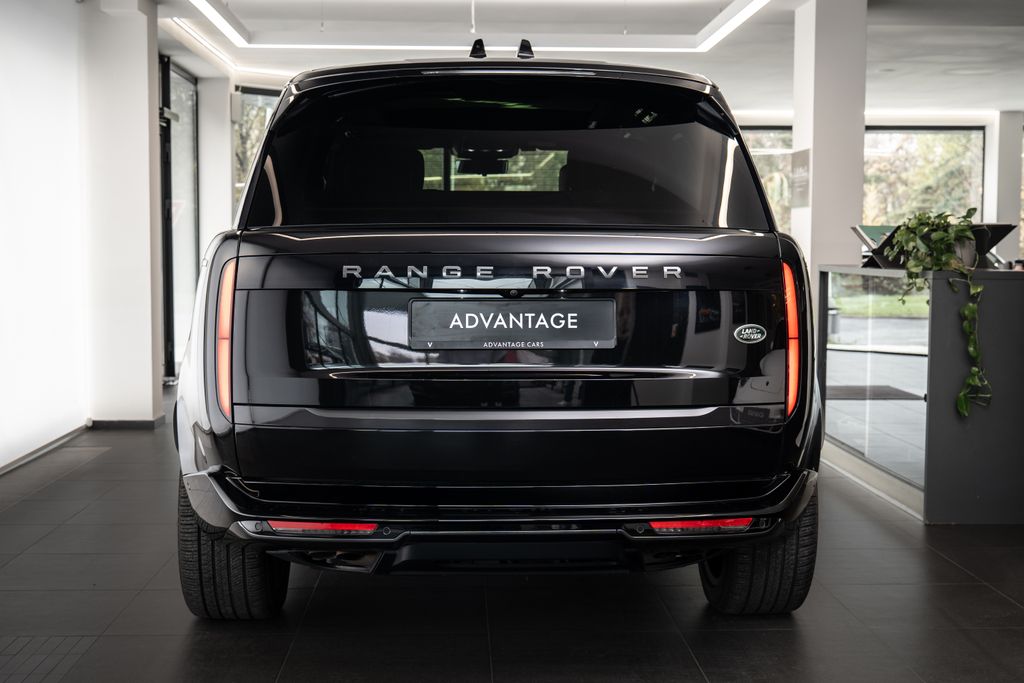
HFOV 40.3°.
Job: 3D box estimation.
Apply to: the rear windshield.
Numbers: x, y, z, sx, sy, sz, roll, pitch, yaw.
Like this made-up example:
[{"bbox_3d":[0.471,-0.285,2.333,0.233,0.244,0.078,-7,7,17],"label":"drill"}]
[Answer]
[{"bbox_3d":[-0.009,-0.497,3.759,1.404,0.471,0.140,0,-23,-2],"label":"rear windshield"}]

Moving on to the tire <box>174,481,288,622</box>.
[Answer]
[{"bbox_3d":[-0.903,0.504,4.635,0.282,0.800,0.805,0,4,-2],"label":"tire"}]

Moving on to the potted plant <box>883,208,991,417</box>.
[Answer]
[{"bbox_3d":[1.924,-0.138,6.305,0.470,0.925,0.380,0,4,-2],"label":"potted plant"}]

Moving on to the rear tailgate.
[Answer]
[{"bbox_3d":[0.003,0.038,3.629,1.436,0.658,0.180,0,4,-2],"label":"rear tailgate"}]

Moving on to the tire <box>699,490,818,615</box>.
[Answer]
[{"bbox_3d":[0.804,0.504,4.696,0.282,0.800,0.805,0,4,-2],"label":"tire"}]

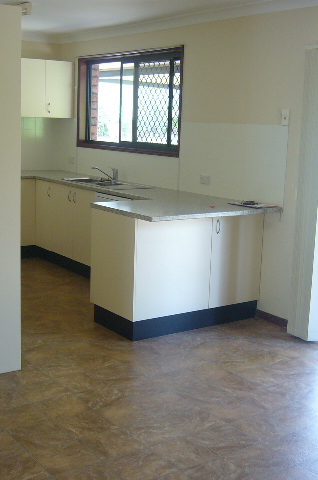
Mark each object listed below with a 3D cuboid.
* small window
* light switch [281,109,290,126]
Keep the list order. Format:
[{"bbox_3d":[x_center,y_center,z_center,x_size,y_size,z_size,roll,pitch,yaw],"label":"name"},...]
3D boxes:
[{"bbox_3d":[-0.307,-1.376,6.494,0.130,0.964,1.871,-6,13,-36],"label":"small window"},{"bbox_3d":[0.923,-0.901,4.752,0.014,0.115,0.072,-6,13,-36],"label":"light switch"}]

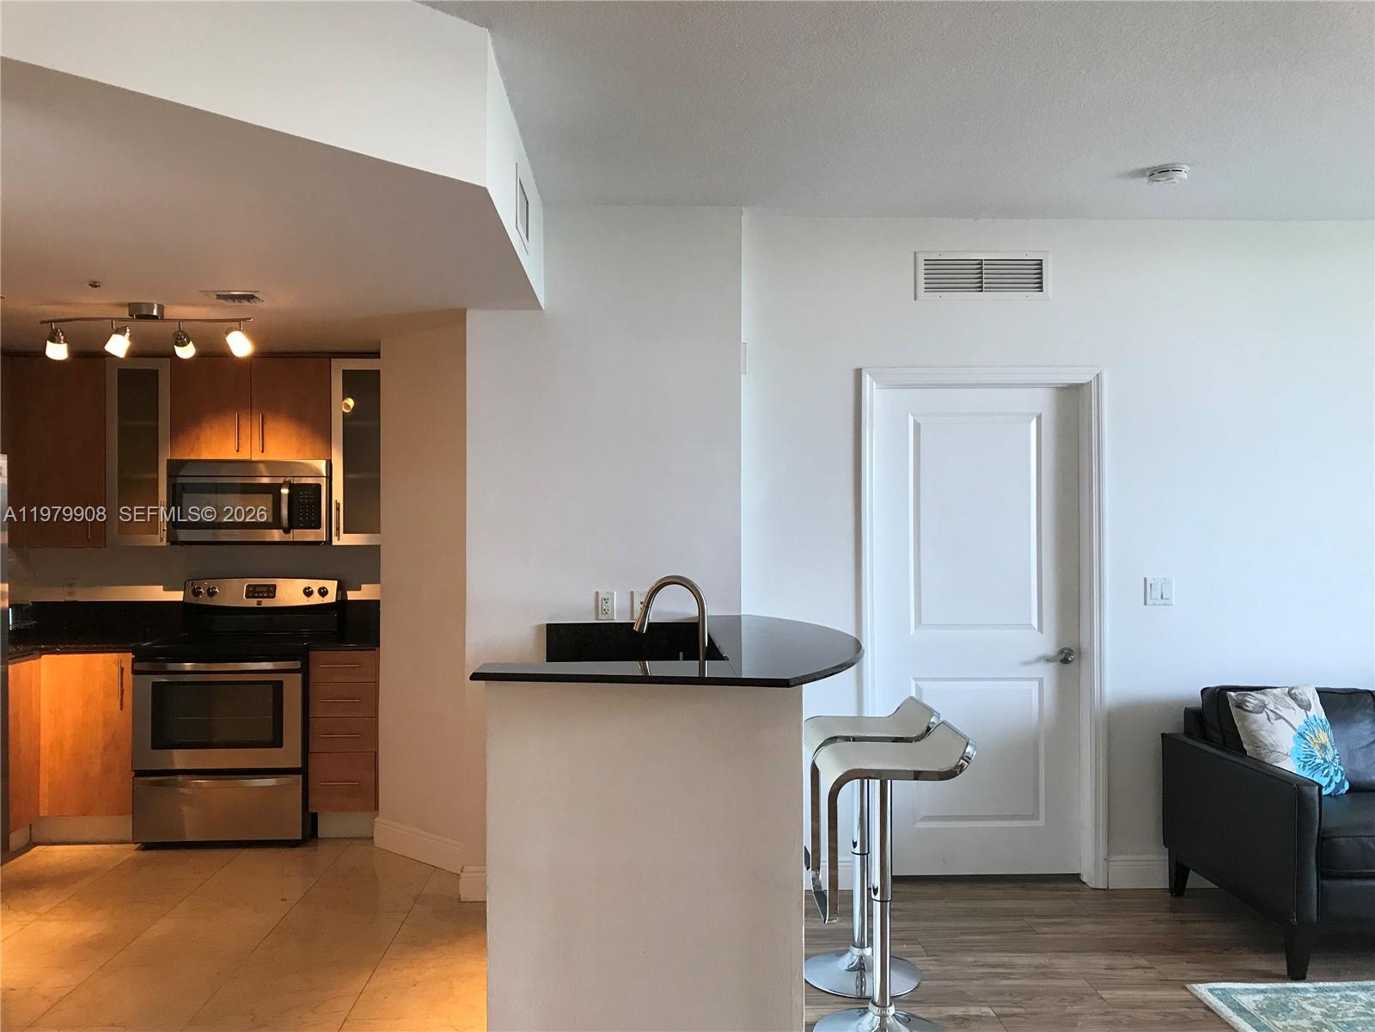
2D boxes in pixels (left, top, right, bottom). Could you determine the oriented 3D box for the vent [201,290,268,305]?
[{"bbox_3d":[-1.670,-0.811,4.185,0.220,0.015,0.270,0,-1,-3],"label":"vent"}]

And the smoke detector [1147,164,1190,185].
[{"bbox_3d":[1.690,-1.191,3.910,0.145,0.045,0.145,0,-1,-3],"label":"smoke detector"}]

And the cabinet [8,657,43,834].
[{"bbox_3d":[-3.243,1.009,4.900,0.585,0.725,0.340,0,0,-2],"label":"cabinet"}]

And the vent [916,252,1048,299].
[{"bbox_3d":[1.187,-0.966,4.478,0.543,0.194,0.025,0,0,-2],"label":"vent"}]

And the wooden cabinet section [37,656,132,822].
[{"bbox_3d":[-2.759,1.006,5.400,0.440,0.750,0.570,0,0,-3],"label":"wooden cabinet section"}]

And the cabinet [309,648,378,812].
[{"bbox_3d":[-1.611,0.997,5.430,0.305,0.748,0.590,0,0,-2],"label":"cabinet"}]

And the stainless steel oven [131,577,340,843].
[{"bbox_3d":[-2.141,0.901,5.367,0.759,1.186,0.715,0,0,-2],"label":"stainless steel oven"}]

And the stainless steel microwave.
[{"bbox_3d":[-2.097,-0.064,5.465,0.758,0.405,0.395,0,0,-2],"label":"stainless steel microwave"}]

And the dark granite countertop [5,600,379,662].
[{"bbox_3d":[-2.500,0.532,5.300,2.140,0.200,0.800,0,-1,-3],"label":"dark granite countertop"}]

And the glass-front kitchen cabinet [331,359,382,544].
[{"bbox_3d":[-1.577,-0.306,5.551,0.300,0.900,0.330,0,-1,-3],"label":"glass-front kitchen cabinet"}]

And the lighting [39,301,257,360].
[{"bbox_3d":[-2.100,-0.714,4.330,0.840,0.200,0.180,0,-1,1],"label":"lighting"}]

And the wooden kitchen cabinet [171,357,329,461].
[{"bbox_3d":[-2.121,-0.516,5.558,0.765,0.503,0.330,0,0,-2],"label":"wooden kitchen cabinet"}]

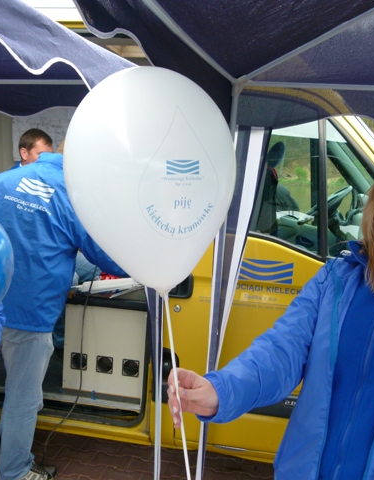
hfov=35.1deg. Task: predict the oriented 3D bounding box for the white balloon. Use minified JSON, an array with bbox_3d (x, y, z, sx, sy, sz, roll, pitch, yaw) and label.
[{"bbox_3d":[-0.061,-0.097,0.960,0.277,0.365,0.277,-7,4,-22],"label":"white balloon"}]

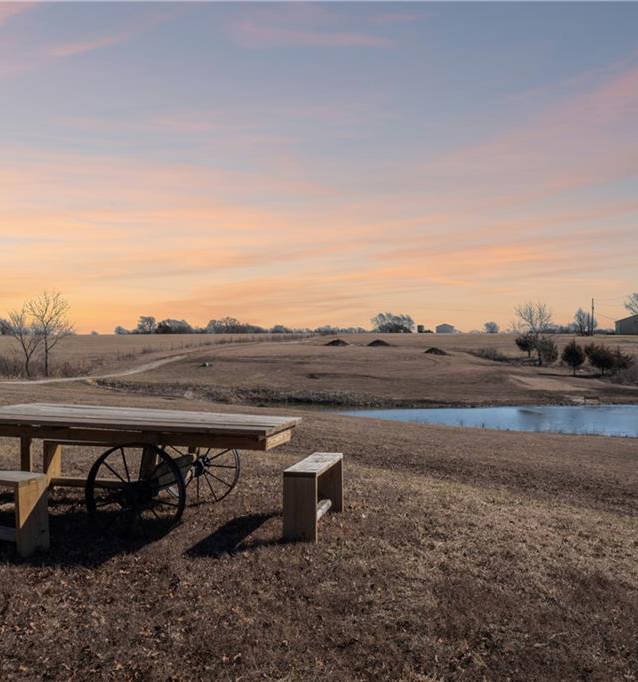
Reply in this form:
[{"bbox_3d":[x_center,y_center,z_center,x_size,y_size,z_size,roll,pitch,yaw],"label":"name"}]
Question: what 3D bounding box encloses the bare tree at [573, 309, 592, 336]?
[{"bbox_3d":[63.713,-4.473,165.000,4.352,6.770,4.135,0,1,0],"label":"bare tree"}]

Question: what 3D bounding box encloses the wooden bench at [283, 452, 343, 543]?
[{"bbox_3d":[-0.020,1.137,5.071,0.231,0.471,0.975,0,-2,12],"label":"wooden bench"}]

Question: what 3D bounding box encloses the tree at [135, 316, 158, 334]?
[{"bbox_3d":[-65.724,-5.906,260.000,8.382,6.858,7.963,0,1,0],"label":"tree"}]

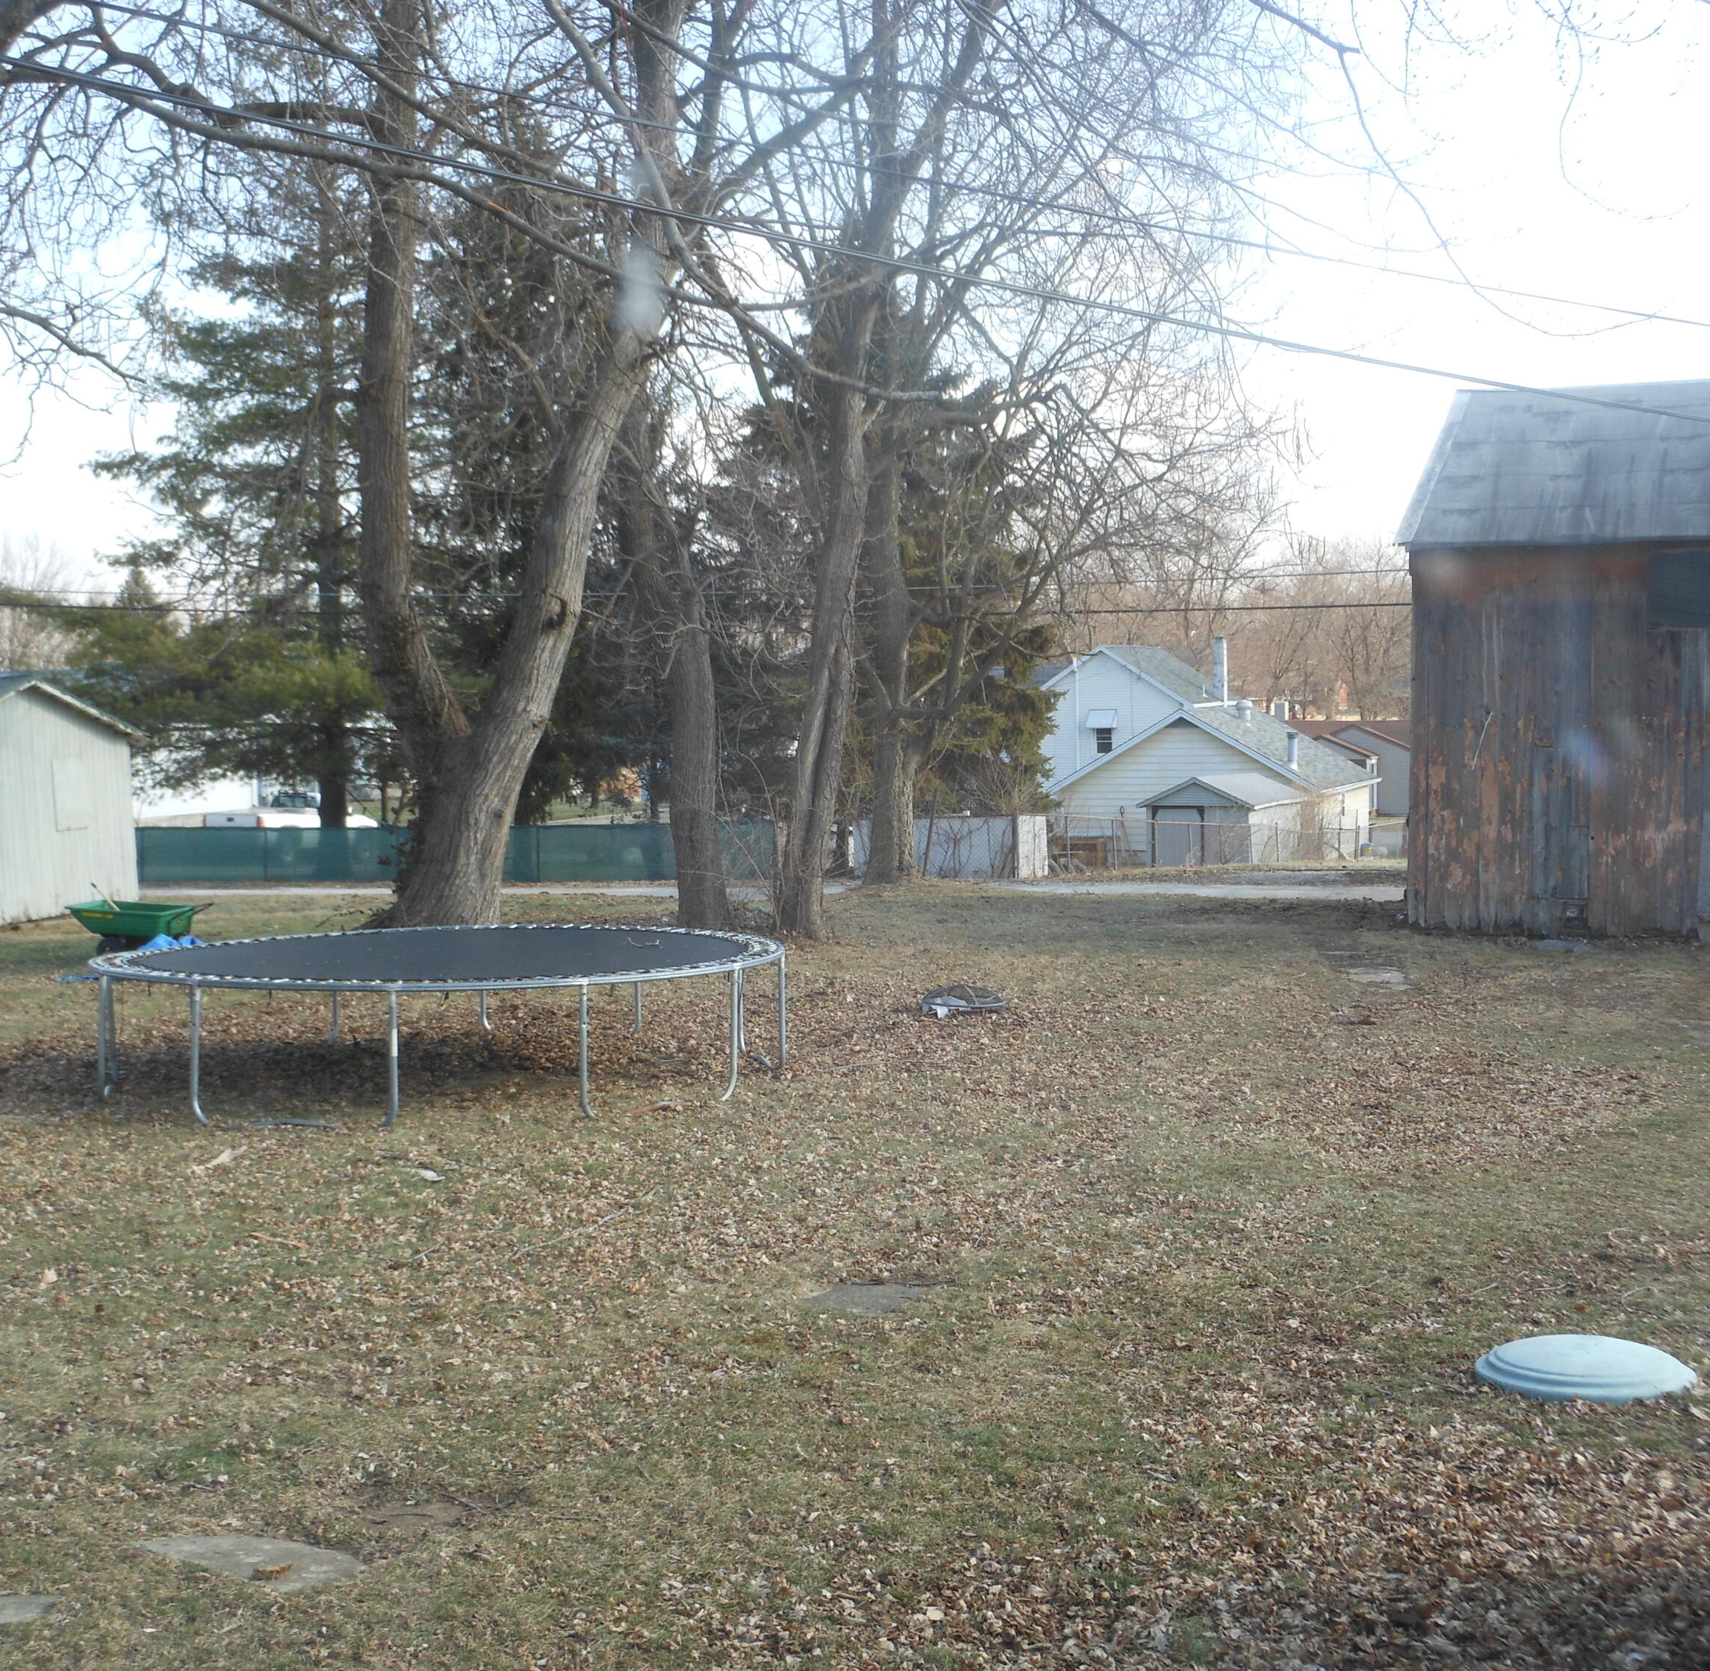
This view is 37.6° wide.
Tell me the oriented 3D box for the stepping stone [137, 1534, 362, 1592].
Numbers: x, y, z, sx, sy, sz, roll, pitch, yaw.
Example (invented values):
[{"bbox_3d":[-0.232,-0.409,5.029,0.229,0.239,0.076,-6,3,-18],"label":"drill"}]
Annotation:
[{"bbox_3d":[-1.565,1.876,6.470,0.570,0.050,0.290,1,3,38],"label":"stepping stone"}]

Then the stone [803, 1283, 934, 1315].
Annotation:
[{"bbox_3d":[0.054,1.741,9.371,0.440,0.050,0.440,0,2,22],"label":"stone"}]

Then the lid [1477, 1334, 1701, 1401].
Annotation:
[{"bbox_3d":[2.353,1.704,8.070,0.690,0.090,0.690,-1,2,0],"label":"lid"}]

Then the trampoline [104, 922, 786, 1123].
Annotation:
[{"bbox_3d":[-2.659,1.166,16.291,4.400,0.820,4.400,-1,2,0],"label":"trampoline"}]

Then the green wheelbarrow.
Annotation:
[{"bbox_3d":[-6.906,0.930,24.352,1.380,0.600,0.740,0,2,11],"label":"green wheelbarrow"}]

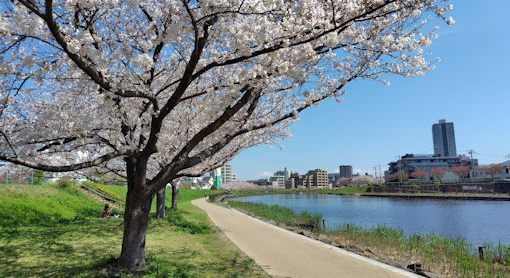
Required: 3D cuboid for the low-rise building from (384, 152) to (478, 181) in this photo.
[{"bbox_3d":[77.281,12.843,150.000,35.000,13.000,18.000,-1,-9,7],"label":"low-rise building"}]

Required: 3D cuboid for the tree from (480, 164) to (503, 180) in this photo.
[{"bbox_3d":[64.240,9.235,92.000,5.200,4.700,5.300,1,-9,-8],"label":"tree"}]

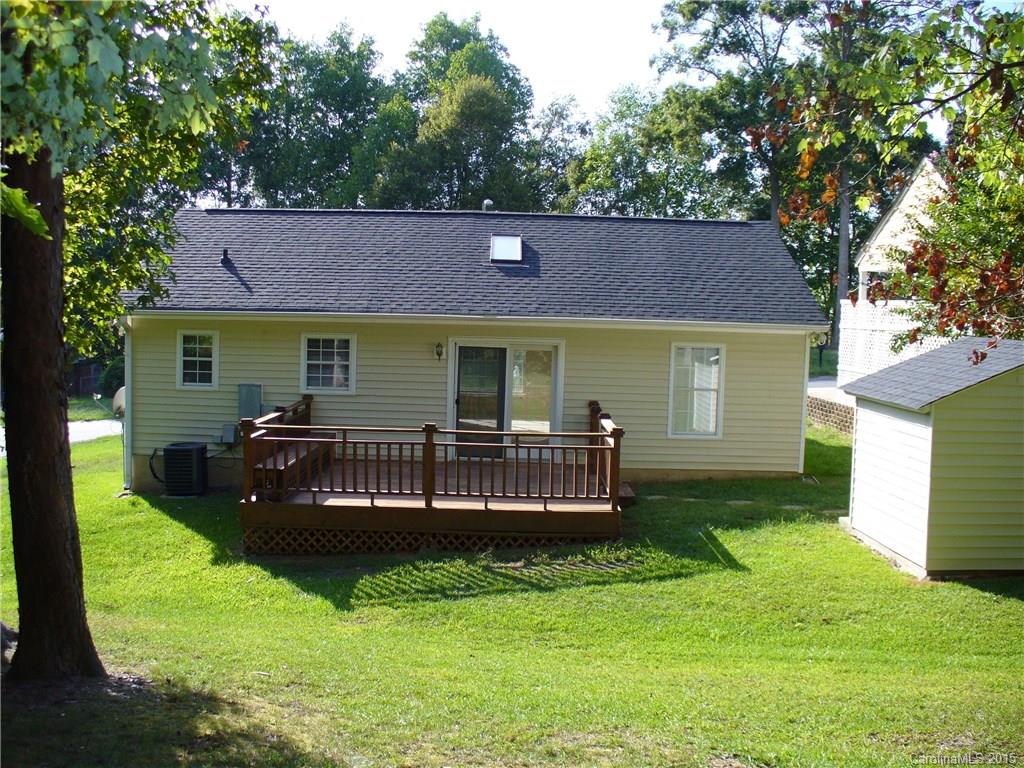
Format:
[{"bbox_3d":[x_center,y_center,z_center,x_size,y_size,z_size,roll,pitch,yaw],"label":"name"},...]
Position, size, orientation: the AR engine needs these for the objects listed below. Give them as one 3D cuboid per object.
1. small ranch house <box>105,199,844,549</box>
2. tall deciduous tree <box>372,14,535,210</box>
[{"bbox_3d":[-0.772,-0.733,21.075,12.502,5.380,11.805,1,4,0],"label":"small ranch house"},{"bbox_3d":[-2.792,-8.521,49.553,7.474,16.098,7.474,1,4,0],"label":"tall deciduous tree"}]

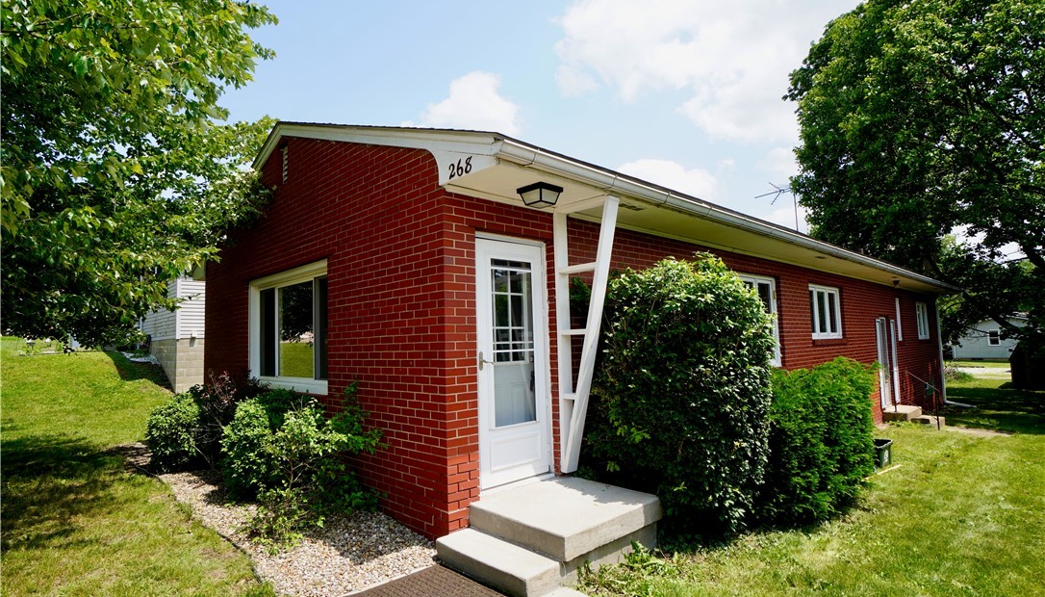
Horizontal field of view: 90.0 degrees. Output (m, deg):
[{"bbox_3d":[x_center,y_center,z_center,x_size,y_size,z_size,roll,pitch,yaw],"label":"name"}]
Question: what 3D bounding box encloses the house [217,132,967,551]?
[{"bbox_3d":[4.289,0.460,12.751,19.400,4.500,7.700,2,-6,-44],"label":"house"}]

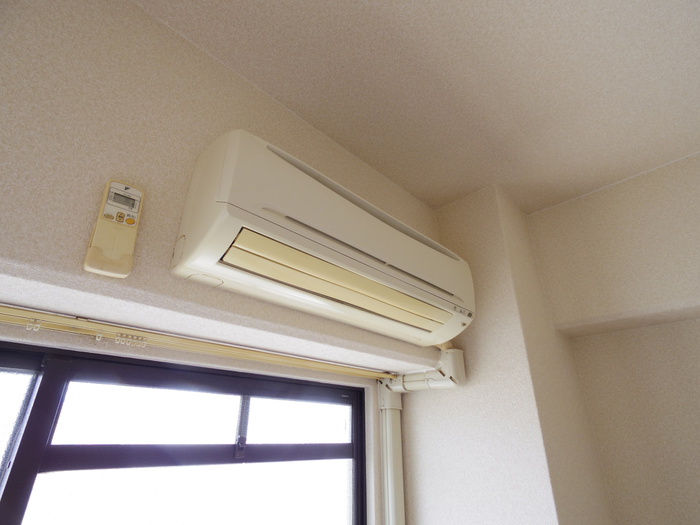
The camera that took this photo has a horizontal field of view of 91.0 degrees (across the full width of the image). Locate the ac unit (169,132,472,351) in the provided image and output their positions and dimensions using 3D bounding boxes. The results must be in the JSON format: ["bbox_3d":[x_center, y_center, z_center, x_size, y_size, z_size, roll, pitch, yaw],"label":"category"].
[{"bbox_3d":[0.029,-0.010,0.869,0.790,0.285,0.195,23,-32,-37],"label":"ac unit"}]

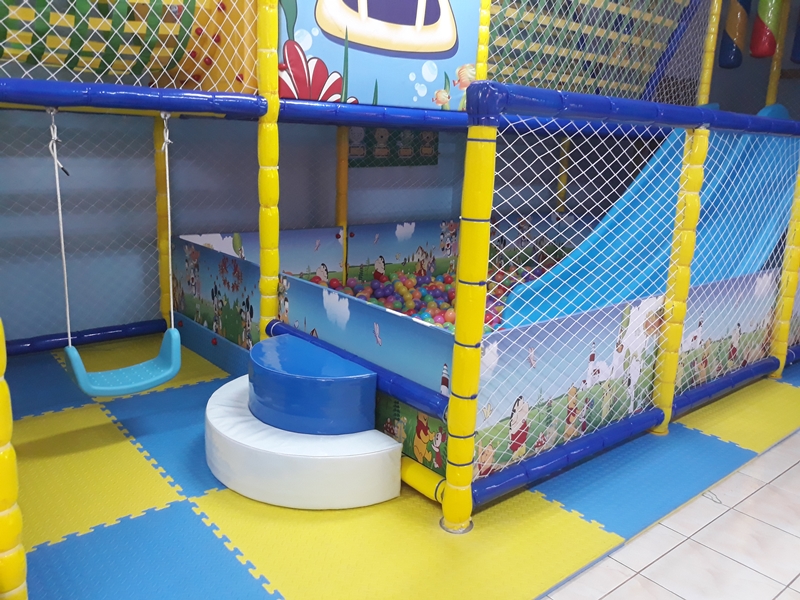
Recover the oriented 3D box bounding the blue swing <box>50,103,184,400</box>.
[{"bbox_3d":[-1.062,-0.171,2.365,0.435,1.054,0.175,-10,18,-39],"label":"blue swing"}]

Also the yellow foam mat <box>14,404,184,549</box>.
[{"bbox_3d":[-1.447,0.658,2.211,1.000,0.020,1.000,-10,18,-39],"label":"yellow foam mat"}]

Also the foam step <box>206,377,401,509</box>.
[{"bbox_3d":[-0.475,0.534,2.389,0.455,0.195,0.935,-10,18,-39],"label":"foam step"}]

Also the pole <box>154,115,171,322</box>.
[{"bbox_3d":[-1.385,-0.397,3.677,0.078,1.326,0.078,-10,18,-39],"label":"pole"}]

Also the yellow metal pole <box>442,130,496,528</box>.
[{"bbox_3d":[0.204,0.133,1.885,0.088,1.258,0.088,2,14,0],"label":"yellow metal pole"}]

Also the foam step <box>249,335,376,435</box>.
[{"bbox_3d":[-0.403,0.324,2.391,0.304,0.216,0.617,-10,18,-39],"label":"foam step"}]

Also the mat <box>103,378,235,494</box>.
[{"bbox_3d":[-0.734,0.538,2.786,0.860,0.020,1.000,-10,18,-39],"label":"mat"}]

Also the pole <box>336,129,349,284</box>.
[{"bbox_3d":[-0.423,-0.559,4.453,0.080,1.326,0.080,-10,18,-39],"label":"pole"}]

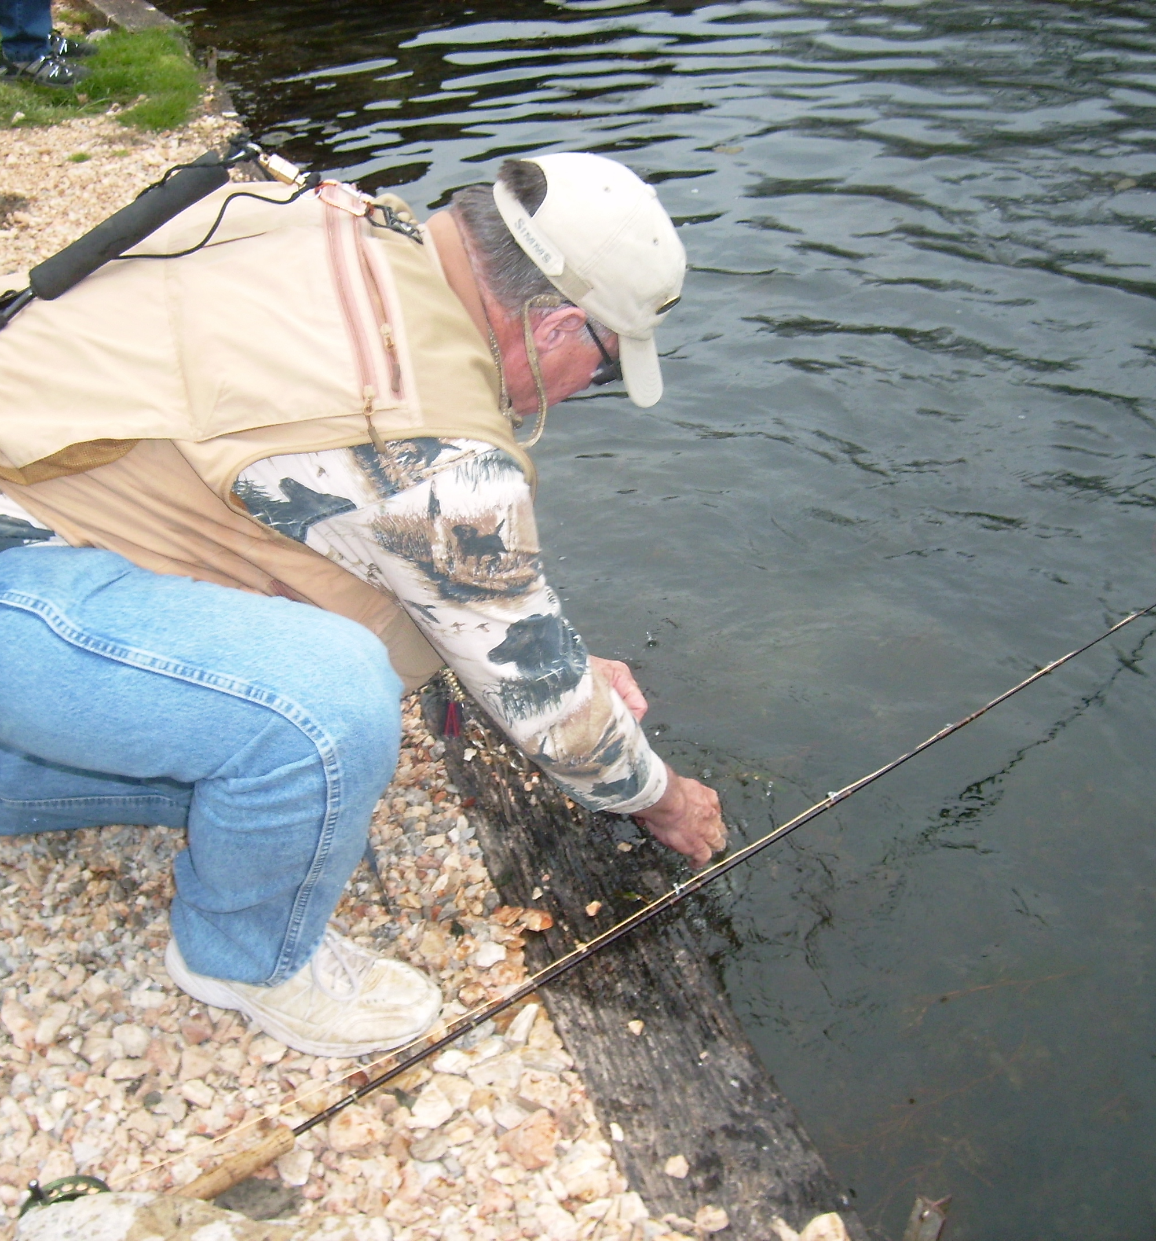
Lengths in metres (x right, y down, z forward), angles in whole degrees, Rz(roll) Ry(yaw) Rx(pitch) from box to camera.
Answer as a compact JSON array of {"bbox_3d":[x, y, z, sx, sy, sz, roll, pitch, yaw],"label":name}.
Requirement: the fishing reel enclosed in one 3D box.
[{"bbox_3d":[-0.461,0.558,1.409,0.090,0.052,0.098,-29,39,-33],"label":"fishing reel"}]

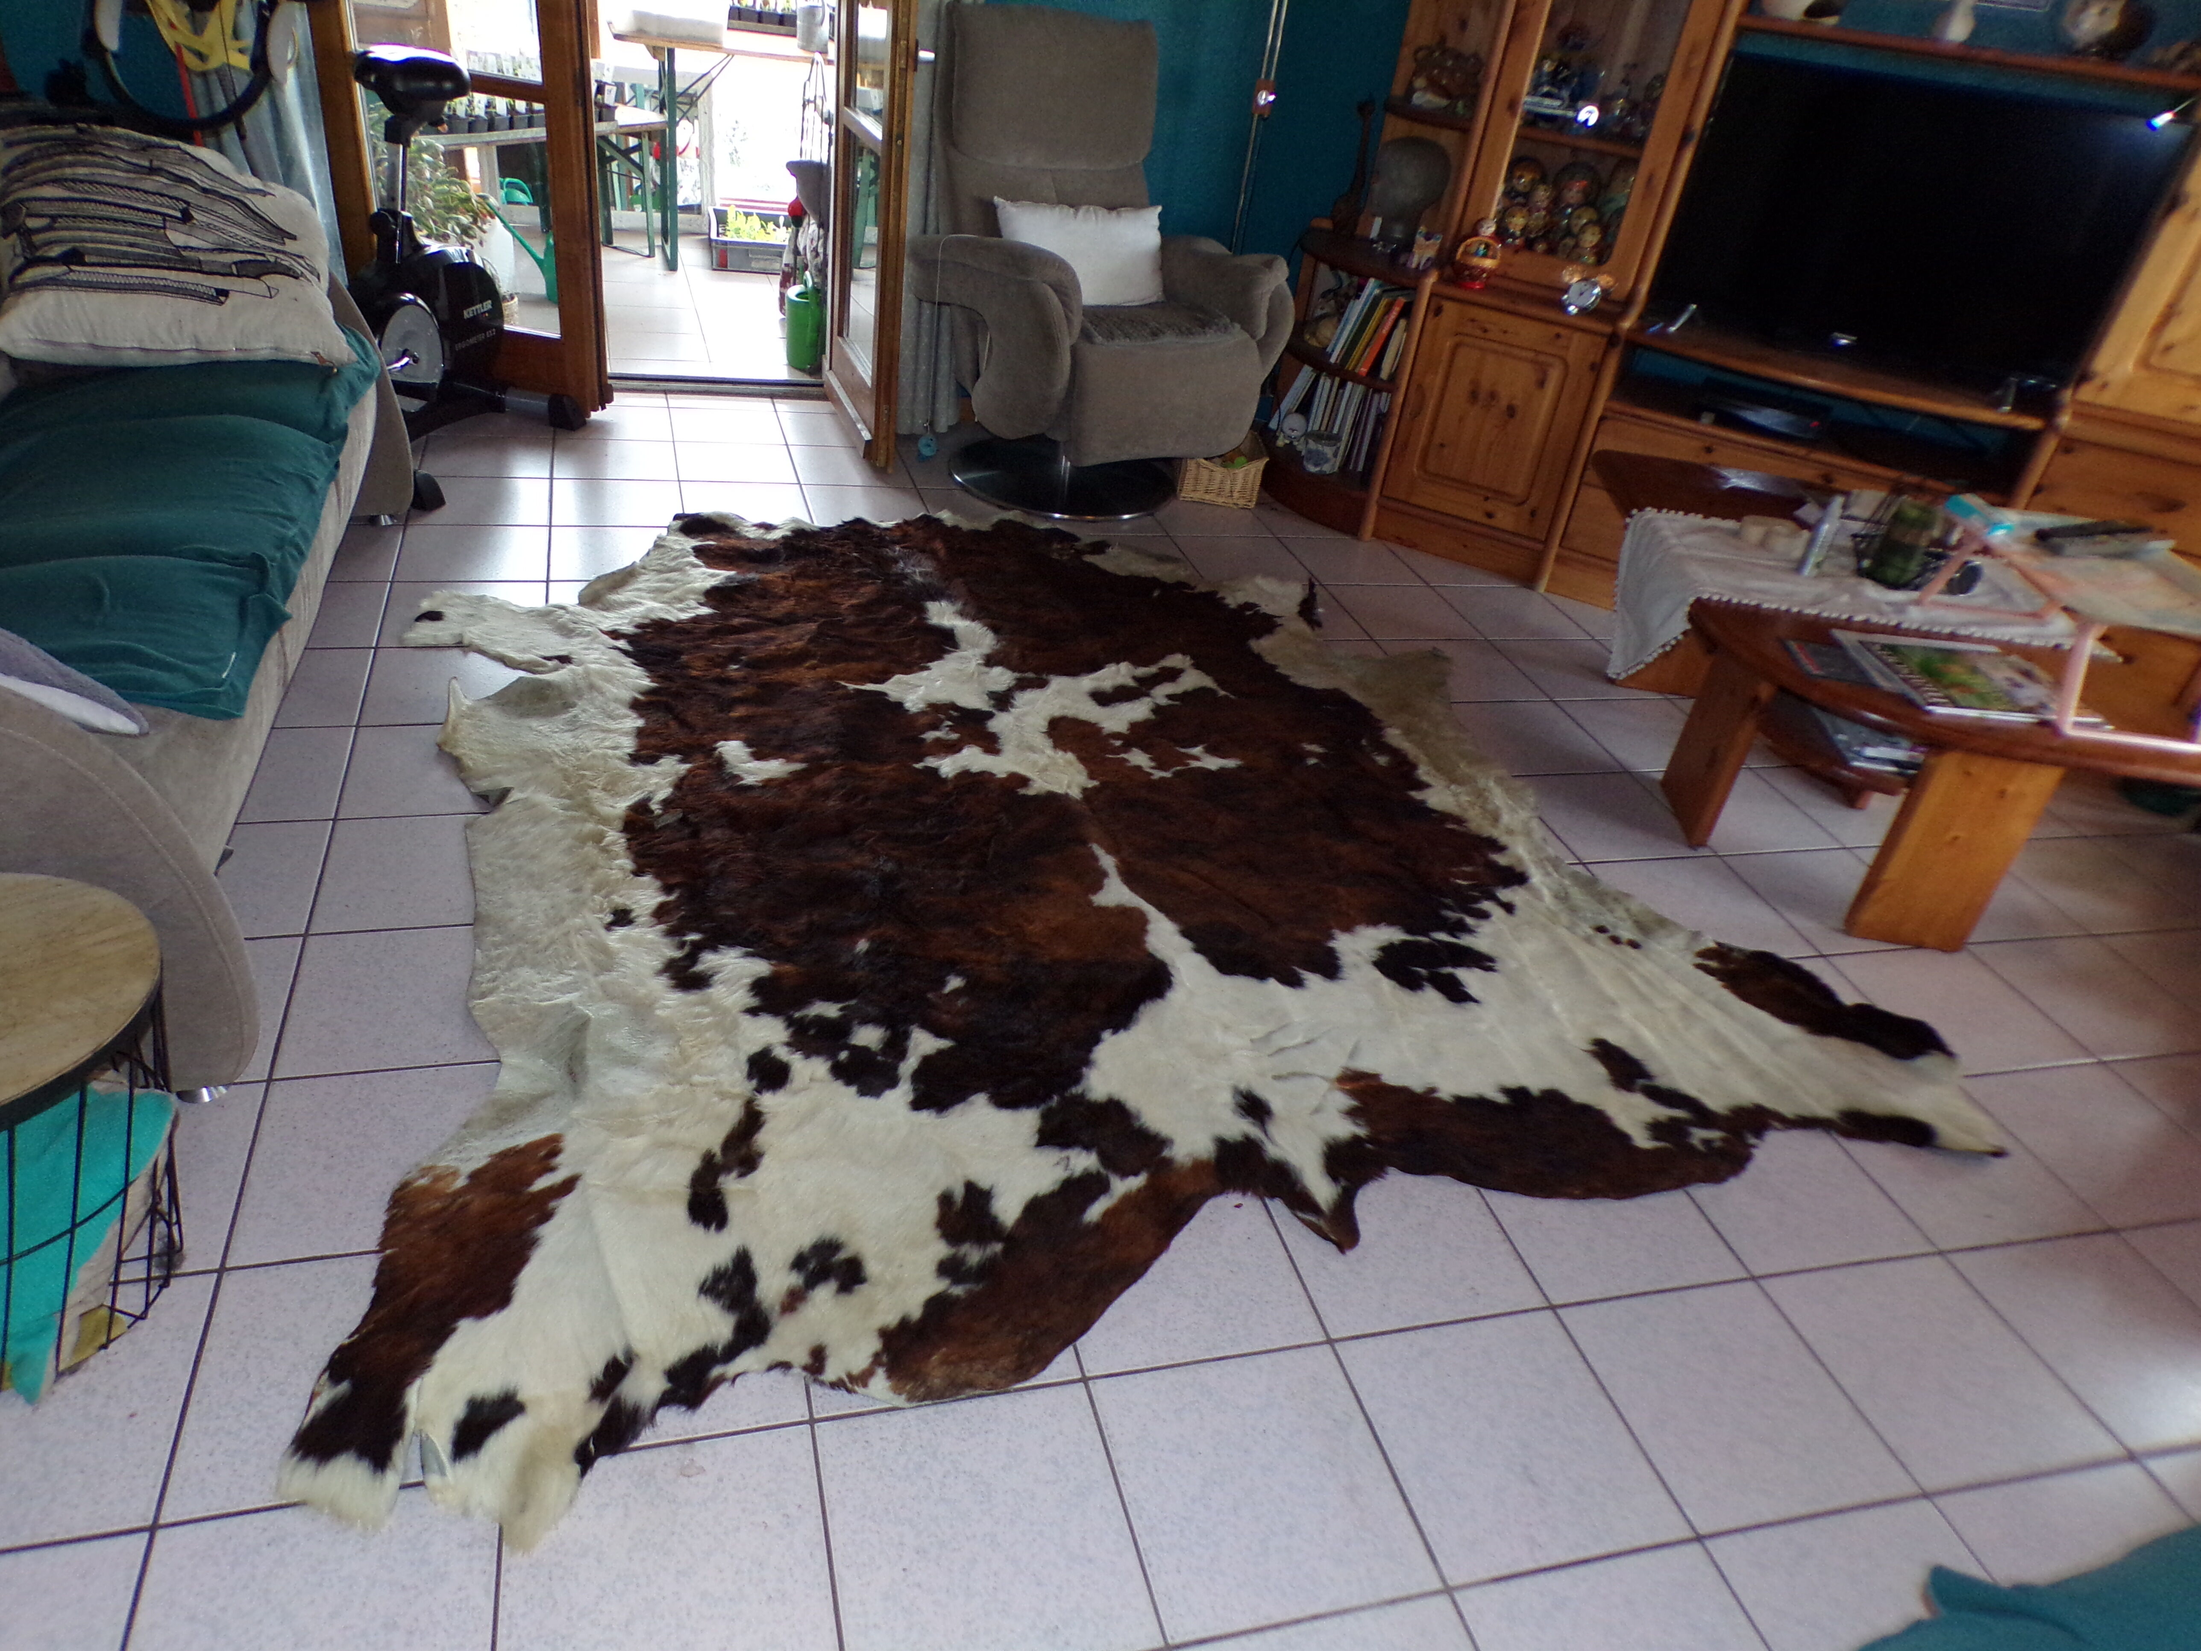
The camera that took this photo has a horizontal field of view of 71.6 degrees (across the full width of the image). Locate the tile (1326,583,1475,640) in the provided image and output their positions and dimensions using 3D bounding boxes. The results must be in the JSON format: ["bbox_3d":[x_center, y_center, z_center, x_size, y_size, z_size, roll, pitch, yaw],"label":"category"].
[{"bbox_3d":[0.746,-0.518,3.763,0.303,0.012,0.310,-2,33,-17],"label":"tile"}]

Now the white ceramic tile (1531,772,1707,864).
[{"bbox_3d":[1.000,-0.013,3.009,0.303,0.012,0.310,-2,33,-17],"label":"white ceramic tile"}]

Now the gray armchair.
[{"bbox_3d":[-0.034,-1.484,4.008,0.757,1.136,0.803,-17,40,-35],"label":"gray armchair"}]

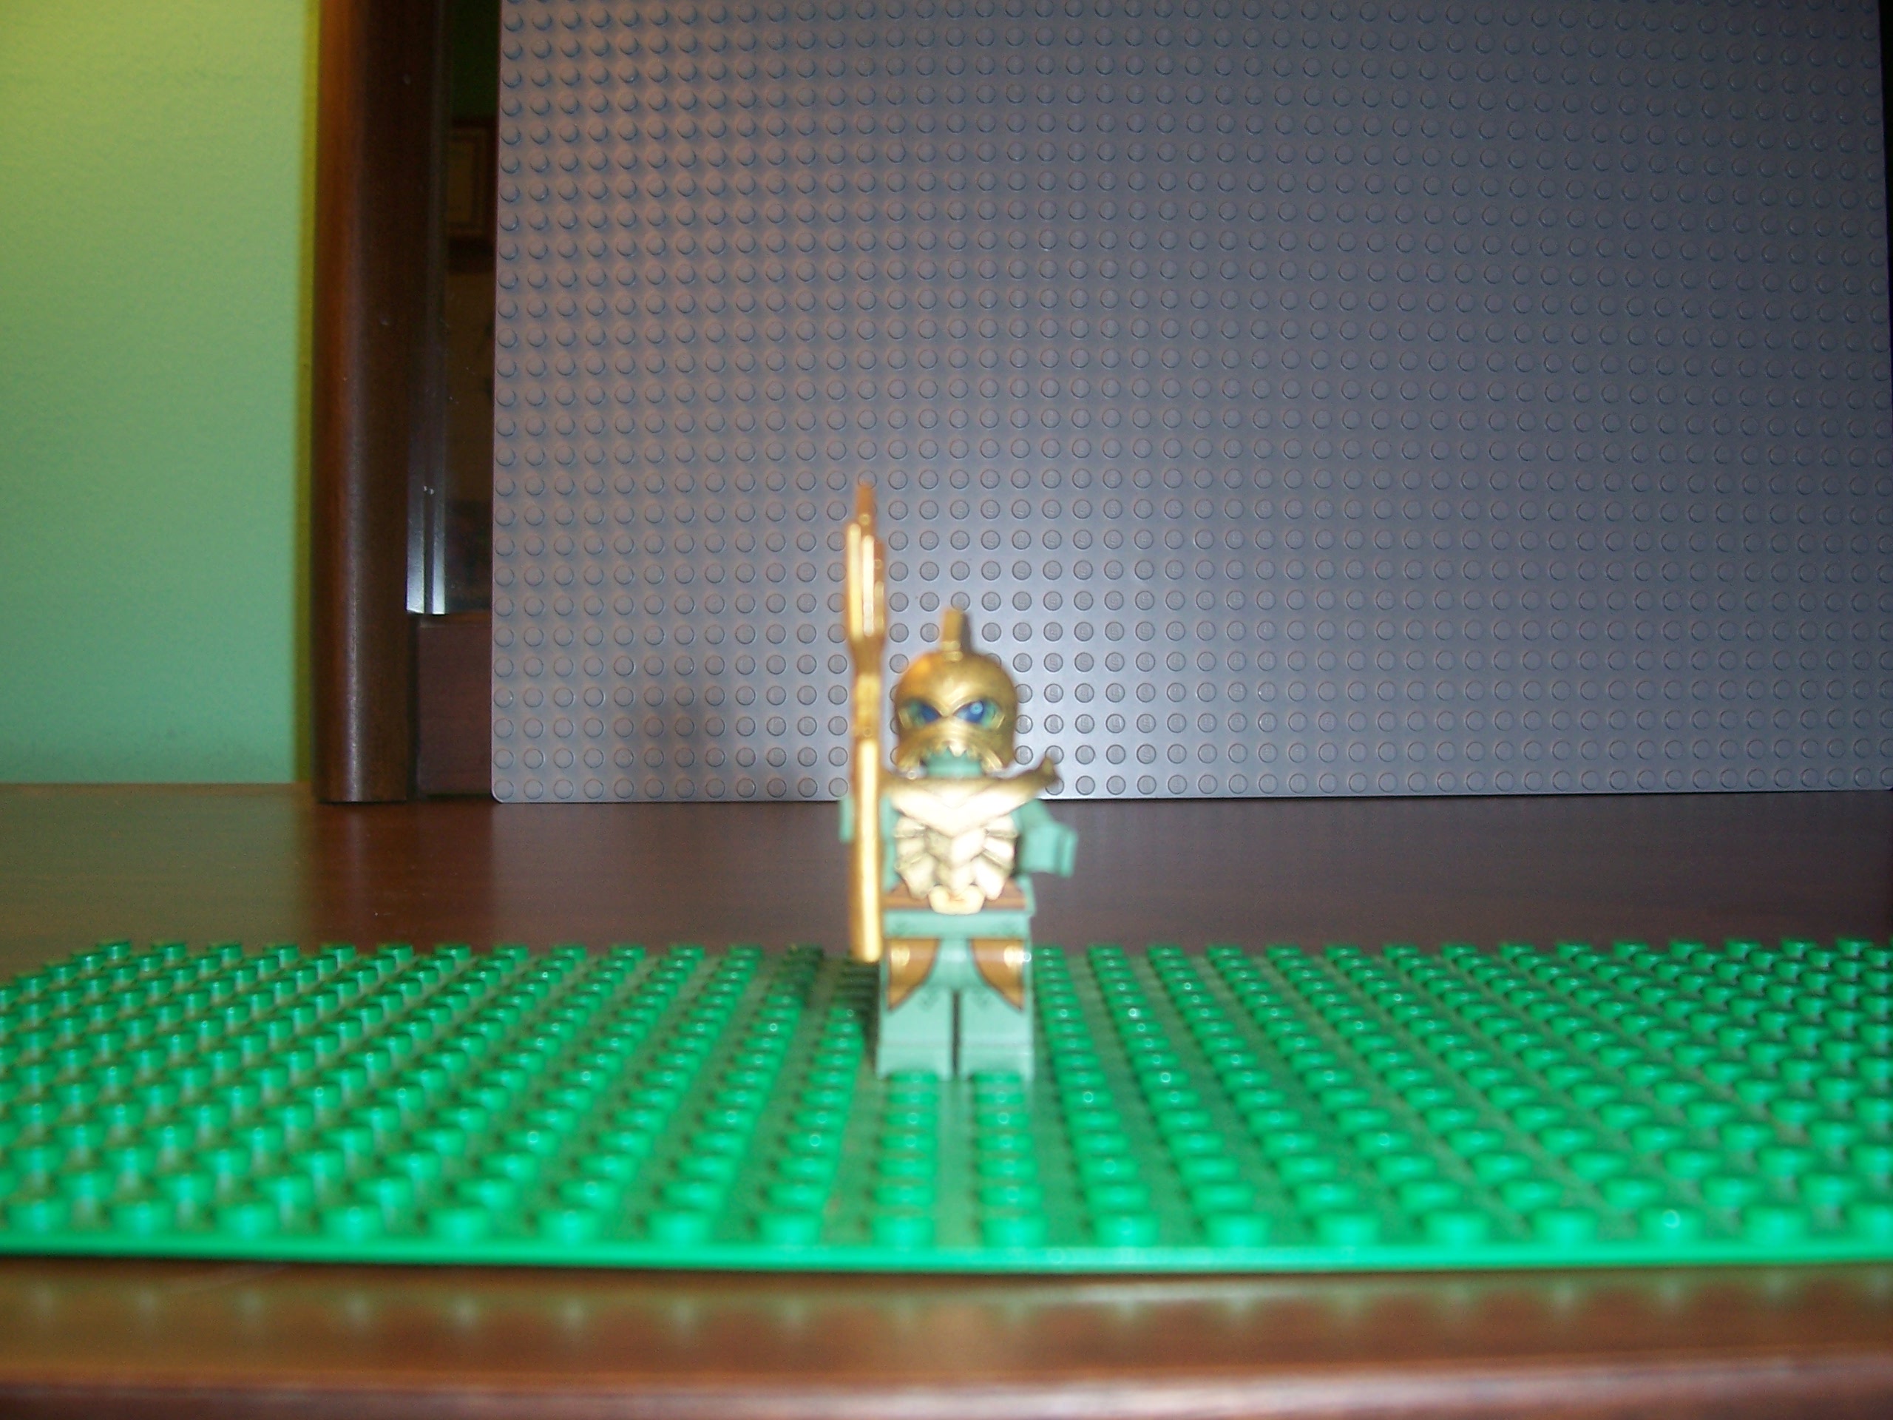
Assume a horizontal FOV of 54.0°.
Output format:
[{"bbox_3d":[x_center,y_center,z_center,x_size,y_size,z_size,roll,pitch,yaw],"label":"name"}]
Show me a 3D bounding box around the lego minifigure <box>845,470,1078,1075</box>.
[{"bbox_3d":[0.001,0.007,0.185,0.023,0.059,0.024,0,2,1],"label":"lego minifigure"}]

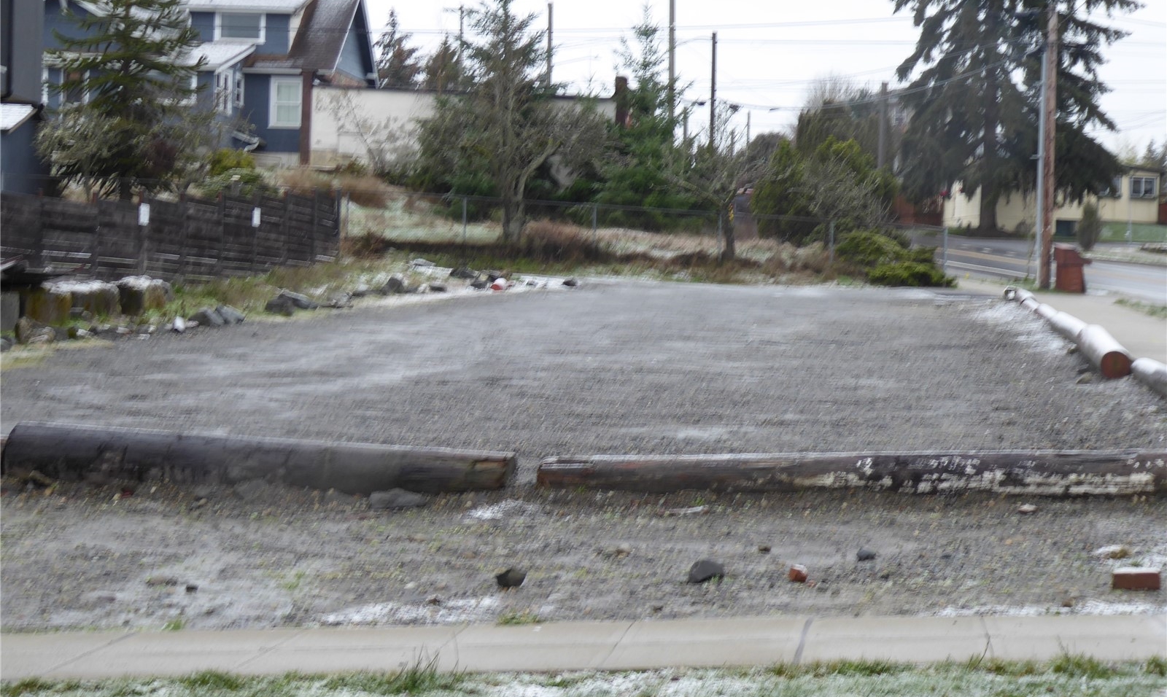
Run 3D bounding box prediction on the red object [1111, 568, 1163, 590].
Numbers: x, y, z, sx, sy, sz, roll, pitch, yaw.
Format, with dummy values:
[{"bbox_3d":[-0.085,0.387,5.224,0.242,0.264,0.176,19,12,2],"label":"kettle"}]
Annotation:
[{"bbox_3d":[2.406,1.008,11.000,0.200,0.067,0.096,2,2,11],"label":"red object"}]

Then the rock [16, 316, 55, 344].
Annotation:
[{"bbox_3d":[-6.940,-0.225,32.000,0.510,0.370,0.420,2,3,-12],"label":"rock"}]

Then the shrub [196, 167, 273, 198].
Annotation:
[{"bbox_3d":[-8.827,-4.073,64.000,1.950,1.100,1.700,1,1,0],"label":"shrub"}]

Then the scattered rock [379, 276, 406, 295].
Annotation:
[{"bbox_3d":[-3.588,-1.182,47.500,0.500,0.350,0.420,1,1,0],"label":"scattered rock"}]

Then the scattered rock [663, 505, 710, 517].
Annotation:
[{"bbox_3d":[0.602,0.956,14.900,0.280,0.060,0.130,2,3,2],"label":"scattered rock"}]

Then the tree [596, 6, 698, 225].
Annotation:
[{"bbox_3d":[1.629,-5.988,65.000,2.700,5.700,2.700,2,3,1],"label":"tree"}]

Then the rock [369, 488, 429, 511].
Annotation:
[{"bbox_3d":[-0.971,0.794,13.300,0.310,0.115,0.200,1,1,0],"label":"rock"}]

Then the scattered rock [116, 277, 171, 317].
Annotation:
[{"bbox_3d":[-5.649,-0.674,32.500,0.640,0.490,0.580,2,2,7],"label":"scattered rock"}]

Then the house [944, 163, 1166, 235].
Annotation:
[{"bbox_3d":[25.268,-8.077,137.000,11.000,3.600,8.000,2,2,7],"label":"house"}]

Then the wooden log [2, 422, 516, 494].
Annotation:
[{"bbox_3d":[-2.159,0.746,16.750,3.420,0.370,0.360,2,3,8],"label":"wooden log"}]

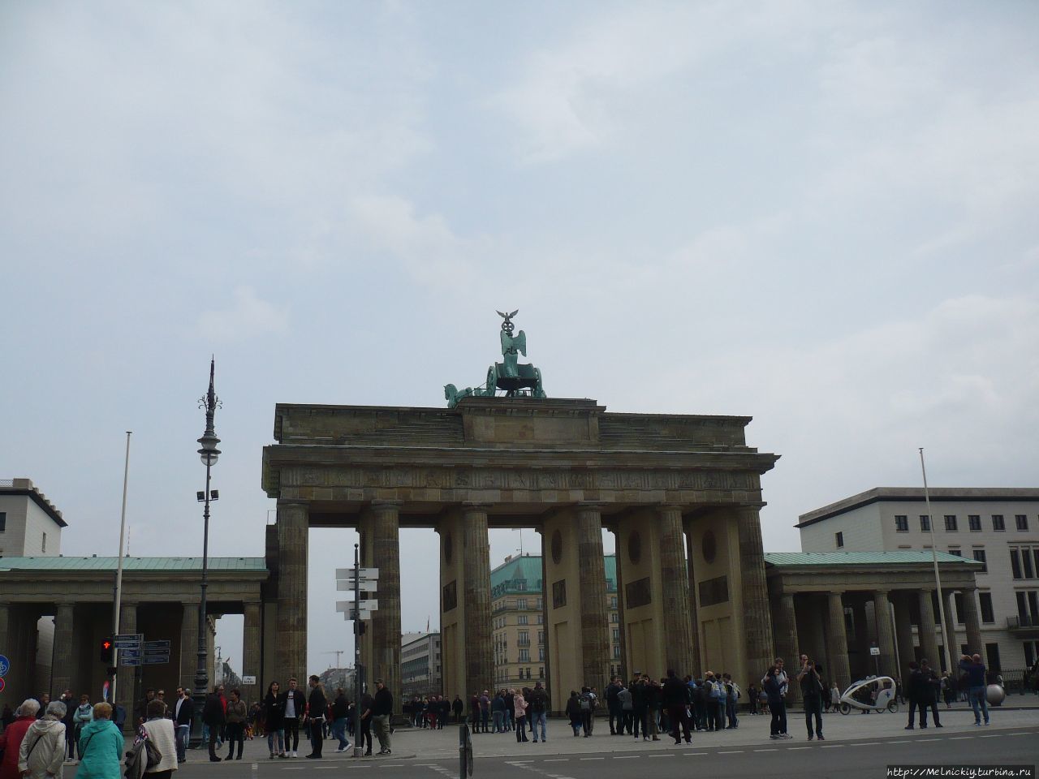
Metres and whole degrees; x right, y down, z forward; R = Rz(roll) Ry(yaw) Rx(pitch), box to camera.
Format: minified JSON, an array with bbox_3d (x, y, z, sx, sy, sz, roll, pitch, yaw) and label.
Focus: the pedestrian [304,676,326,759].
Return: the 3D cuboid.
[{"bbox_3d":[-4.698,7.548,24.270,0.480,1.810,0.500,3,-16,-16],"label":"pedestrian"}]

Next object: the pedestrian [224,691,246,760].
[{"bbox_3d":[-7.084,8.344,26.156,0.520,1.630,0.380,-10,-18,24],"label":"pedestrian"}]

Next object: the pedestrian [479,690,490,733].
[{"bbox_3d":[-1.492,13.757,44.833,0.400,1.740,0.500,1,-16,-10],"label":"pedestrian"}]

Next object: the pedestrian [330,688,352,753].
[{"bbox_3d":[-5.021,9.277,29.522,0.500,1.678,0.500,-5,-16,11],"label":"pedestrian"}]

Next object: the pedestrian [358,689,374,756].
[{"bbox_3d":[-3.776,8.136,25.813,0.340,1.609,0.460,10,-19,-36],"label":"pedestrian"}]

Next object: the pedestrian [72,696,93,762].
[{"bbox_3d":[-11.418,8.867,27.442,0.560,1.660,0.380,-2,-16,-2],"label":"pedestrian"}]

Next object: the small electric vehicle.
[{"bbox_3d":[15.921,13.901,47.862,2.850,1.700,1.080,2,-17,-13],"label":"small electric vehicle"}]

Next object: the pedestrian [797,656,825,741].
[{"bbox_3d":[6.587,6.952,23.742,0.560,1.832,0.450,3,-16,-18],"label":"pedestrian"}]

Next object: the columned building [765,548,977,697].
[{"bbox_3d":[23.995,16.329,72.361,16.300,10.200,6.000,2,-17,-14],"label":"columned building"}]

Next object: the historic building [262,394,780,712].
[{"bbox_3d":[0.019,11.608,69.894,33.400,20.300,11.600,2,-17,-14],"label":"historic building"}]

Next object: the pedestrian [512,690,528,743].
[{"bbox_3d":[0.013,10.435,33.590,0.420,1.600,0.460,7,-18,-29],"label":"pedestrian"}]

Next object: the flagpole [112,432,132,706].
[{"bbox_3d":[-19.276,9.344,50.784,0.250,14.945,0.250,2,-16,-14],"label":"flagpole"}]

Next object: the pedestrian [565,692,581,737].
[{"bbox_3d":[1.943,11.723,37.946,0.520,1.570,0.360,-3,-16,5],"label":"pedestrian"}]

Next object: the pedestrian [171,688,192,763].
[{"bbox_3d":[-8.136,8.099,25.328,0.520,1.727,0.340,-12,-18,33],"label":"pedestrian"}]

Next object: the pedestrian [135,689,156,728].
[{"bbox_3d":[-9.518,8.538,26.749,0.520,1.730,0.360,-4,-16,5],"label":"pedestrian"}]

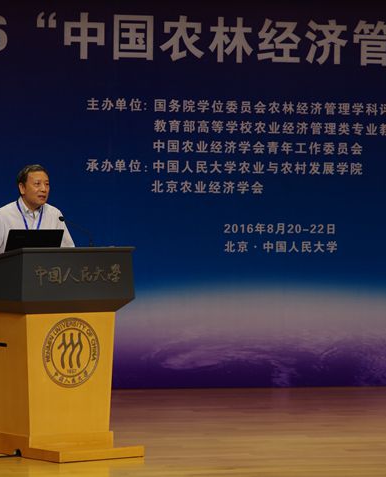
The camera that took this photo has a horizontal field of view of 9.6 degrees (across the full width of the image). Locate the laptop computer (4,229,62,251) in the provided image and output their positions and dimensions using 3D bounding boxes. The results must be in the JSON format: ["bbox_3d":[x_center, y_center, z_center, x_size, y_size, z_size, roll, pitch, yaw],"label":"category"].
[{"bbox_3d":[-0.944,0.065,12.966,0.350,0.225,0.310,0,1,-33],"label":"laptop computer"}]

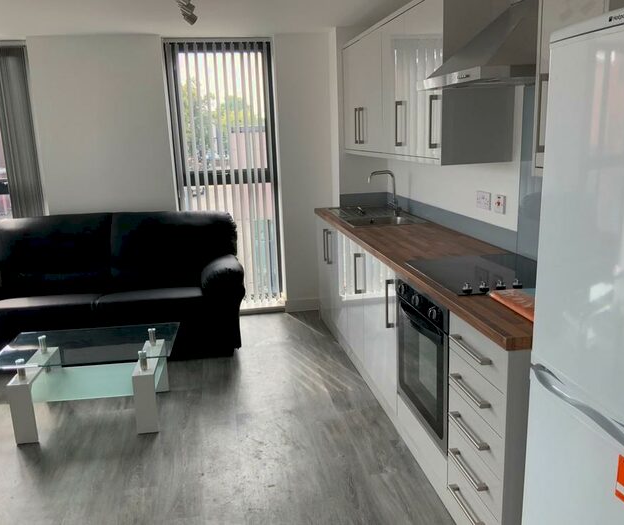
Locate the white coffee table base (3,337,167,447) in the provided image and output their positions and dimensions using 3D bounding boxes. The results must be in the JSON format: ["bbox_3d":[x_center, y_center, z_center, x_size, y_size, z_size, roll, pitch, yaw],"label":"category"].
[{"bbox_3d":[-1.190,0.700,3.247,0.715,0.335,0.515,-3,13,-6],"label":"white coffee table base"}]

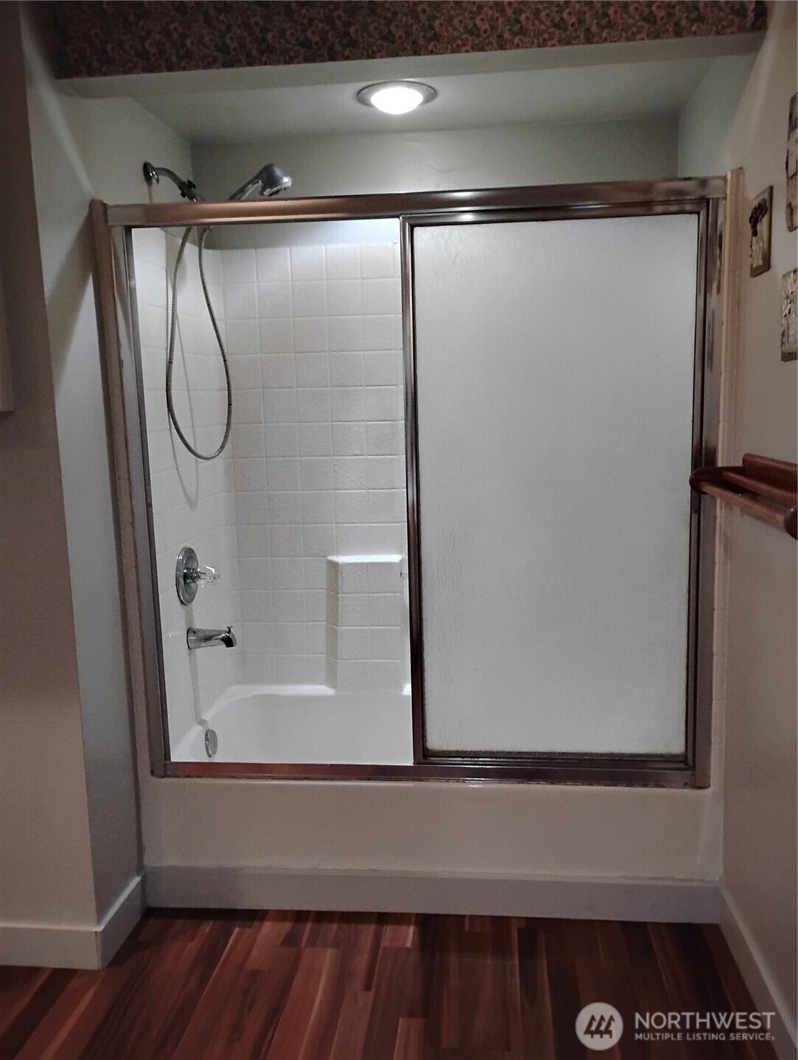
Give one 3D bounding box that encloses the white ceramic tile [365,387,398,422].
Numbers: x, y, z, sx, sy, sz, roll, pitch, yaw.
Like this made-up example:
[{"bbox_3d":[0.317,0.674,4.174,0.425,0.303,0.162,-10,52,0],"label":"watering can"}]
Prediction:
[{"bbox_3d":[-0.053,-0.406,2.759,0.109,0.109,0.010,-1,8,6],"label":"white ceramic tile"}]

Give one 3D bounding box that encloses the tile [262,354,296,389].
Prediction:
[{"bbox_3d":[-0.390,-0.513,2.780,0.109,0.109,0.010,-1,9,5],"label":"tile"}]

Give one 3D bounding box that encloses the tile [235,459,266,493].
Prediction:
[{"bbox_3d":[-0.492,-0.182,2.853,0.109,0.109,0.010,-1,9,5],"label":"tile"}]

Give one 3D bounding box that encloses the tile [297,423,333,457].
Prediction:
[{"bbox_3d":[-0.274,-0.296,2.828,0.111,0.111,0.010,-1,9,5],"label":"tile"}]

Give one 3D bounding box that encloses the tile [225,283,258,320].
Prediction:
[{"bbox_3d":[-0.507,-0.736,2.769,0.109,0.109,0.010,-1,9,5],"label":"tile"}]

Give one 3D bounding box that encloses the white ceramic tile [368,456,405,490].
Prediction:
[{"bbox_3d":[-0.048,-0.187,2.802,0.109,0.109,0.010,-1,9,5],"label":"white ceramic tile"}]

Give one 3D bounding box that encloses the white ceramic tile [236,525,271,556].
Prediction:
[{"bbox_3d":[-0.486,0.041,2.873,0.109,0.109,0.010,-1,8,5],"label":"white ceramic tile"}]

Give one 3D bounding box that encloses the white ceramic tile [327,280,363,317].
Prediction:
[{"bbox_3d":[-0.175,-0.738,2.733,0.109,0.109,0.010,-1,8,5],"label":"white ceramic tile"}]

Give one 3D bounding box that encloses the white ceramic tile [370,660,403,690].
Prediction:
[{"bbox_3d":[-0.041,0.480,2.813,0.101,0.098,0.010,-1,8,6],"label":"white ceramic tile"}]

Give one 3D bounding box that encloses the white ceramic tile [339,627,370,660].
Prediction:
[{"bbox_3d":[-0.145,0.377,2.823,0.095,0.109,0.010,-1,8,5],"label":"white ceramic tile"}]

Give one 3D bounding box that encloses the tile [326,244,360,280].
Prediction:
[{"bbox_3d":[-0.177,-0.854,2.730,0.111,0.111,0.010,-1,9,5],"label":"tile"}]

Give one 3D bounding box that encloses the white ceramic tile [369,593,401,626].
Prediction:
[{"bbox_3d":[-0.047,0.266,2.782,0.101,0.109,0.010,-1,8,6],"label":"white ceramic tile"}]

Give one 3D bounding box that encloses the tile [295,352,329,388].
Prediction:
[{"bbox_3d":[-0.279,-0.514,2.770,0.109,0.109,0.010,-1,9,5],"label":"tile"}]

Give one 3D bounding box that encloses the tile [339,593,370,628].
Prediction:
[{"bbox_3d":[-0.146,0.267,2.792,0.094,0.109,0.010,-1,8,6],"label":"tile"}]

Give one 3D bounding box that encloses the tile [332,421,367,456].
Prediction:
[{"bbox_3d":[-0.160,-0.294,2.786,0.109,0.109,0.010,-1,8,6],"label":"tile"}]

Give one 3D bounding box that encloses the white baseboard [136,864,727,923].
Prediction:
[{"bbox_3d":[0.066,0.960,2.256,1.501,0.101,0.022,-1,8,6],"label":"white baseboard"}]

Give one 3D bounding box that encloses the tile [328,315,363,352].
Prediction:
[{"bbox_3d":[-0.171,-0.631,2.765,0.111,0.111,0.010,-1,9,5],"label":"tile"}]

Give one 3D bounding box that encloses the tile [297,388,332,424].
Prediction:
[{"bbox_3d":[-0.274,-0.403,2.781,0.109,0.109,0.010,-1,8,6],"label":"tile"}]

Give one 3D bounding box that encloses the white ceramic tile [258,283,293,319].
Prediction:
[{"bbox_3d":[-0.397,-0.734,2.753,0.109,0.109,0.010,-1,8,5],"label":"white ceramic tile"}]

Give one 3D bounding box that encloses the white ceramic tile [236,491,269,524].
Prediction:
[{"bbox_3d":[-0.490,-0.071,2.870,0.109,0.109,0.010,-1,9,5],"label":"white ceramic tile"}]

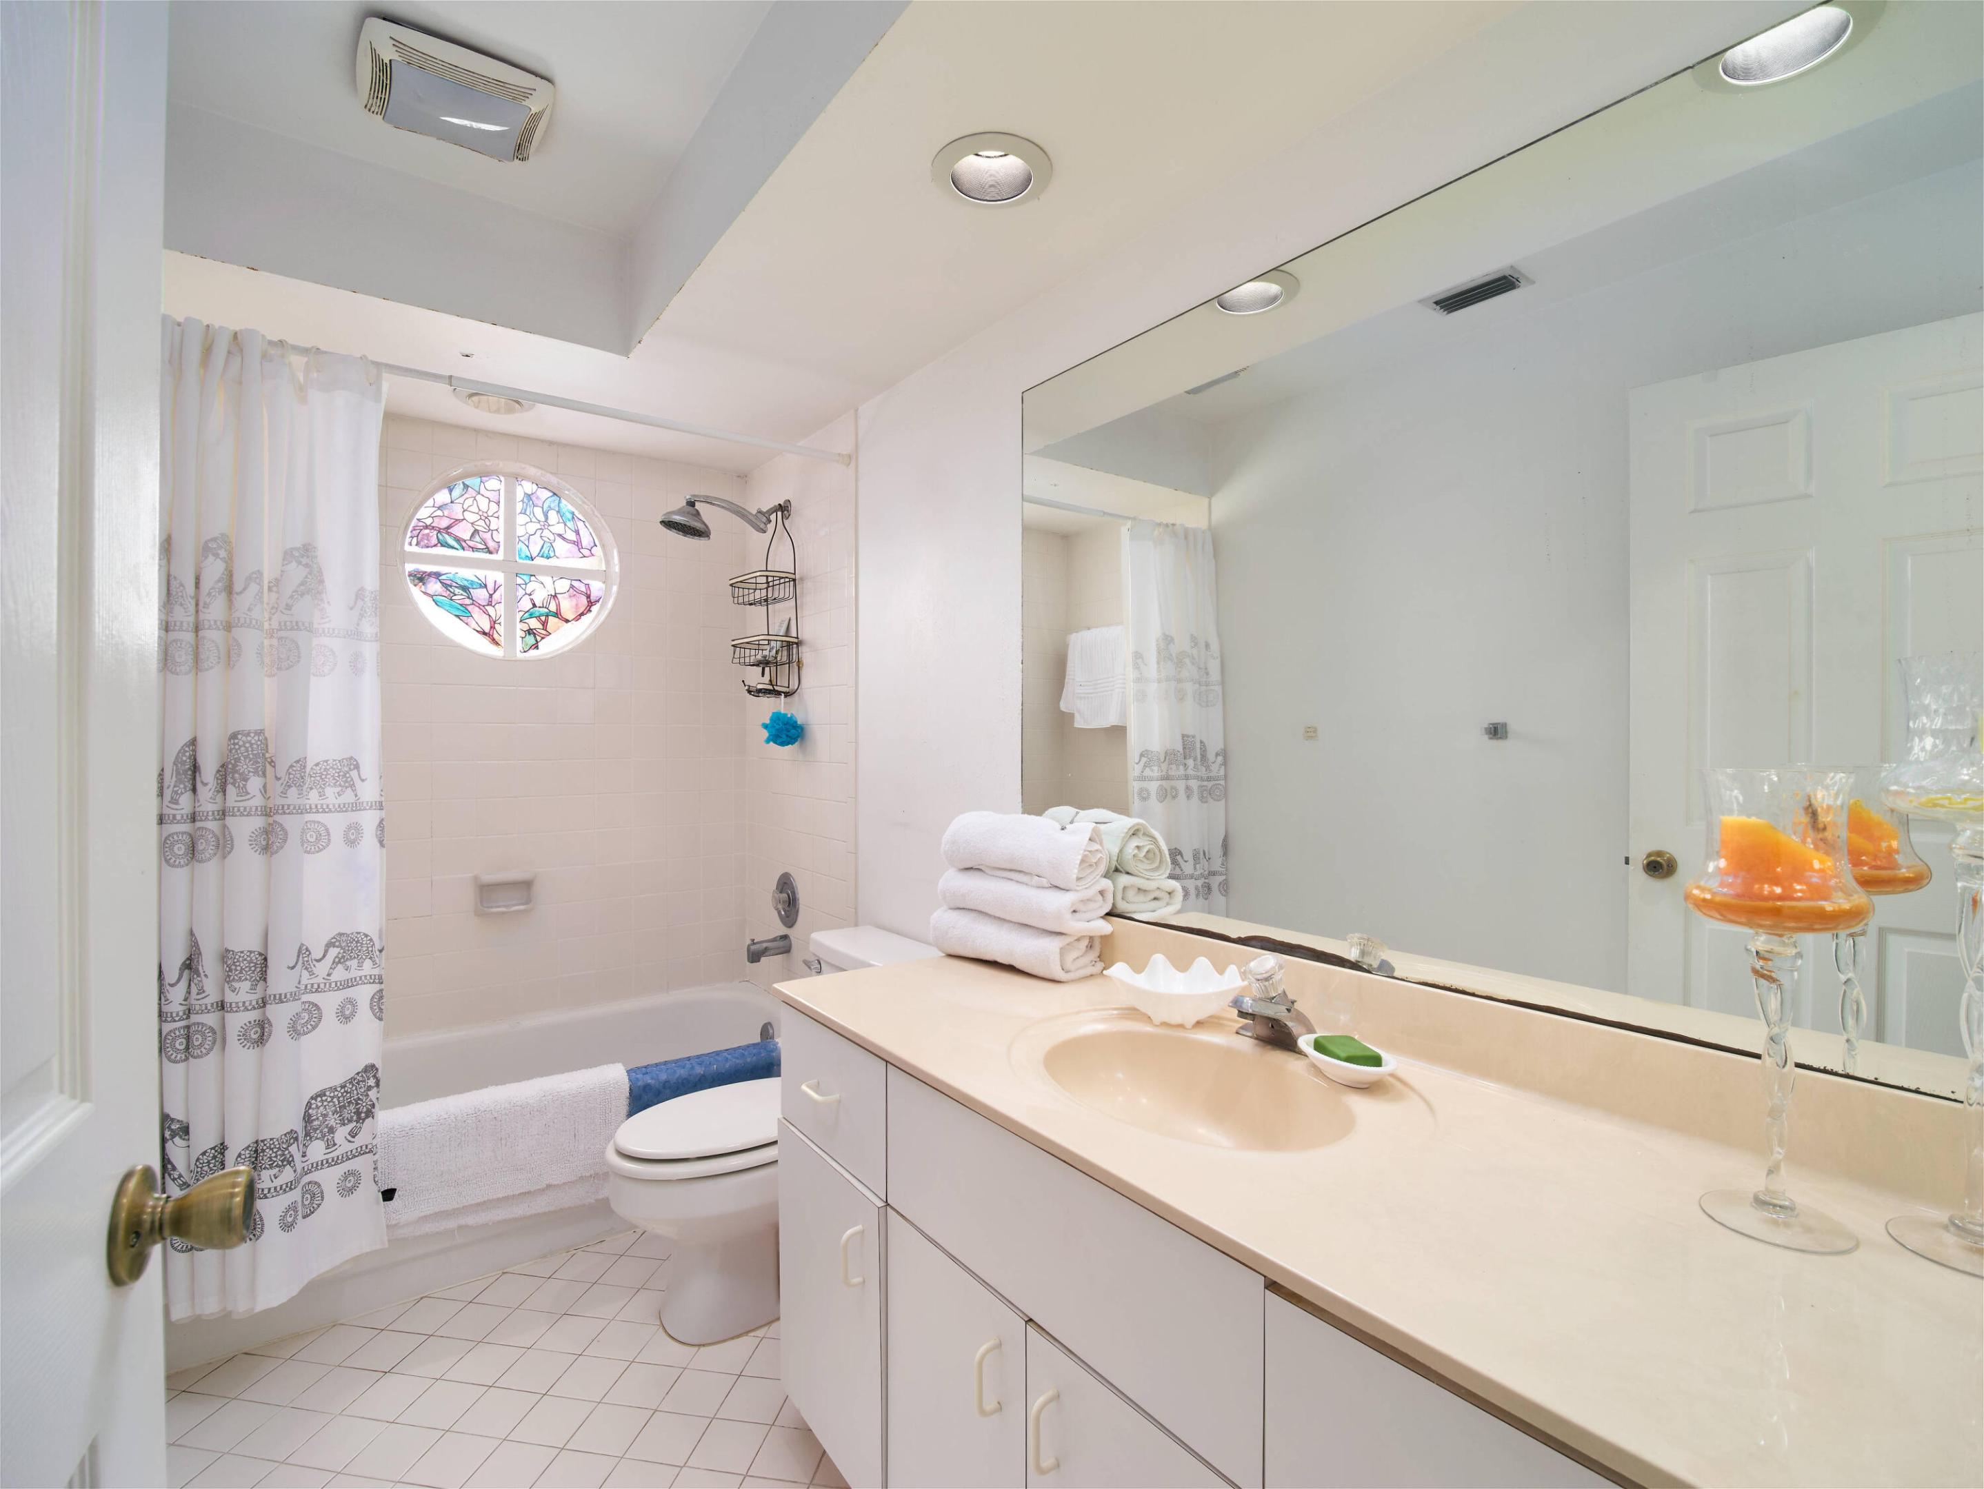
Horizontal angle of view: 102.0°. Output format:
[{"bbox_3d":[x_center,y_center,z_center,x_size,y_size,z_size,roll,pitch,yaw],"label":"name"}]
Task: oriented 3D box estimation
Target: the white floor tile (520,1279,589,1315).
[{"bbox_3d":[-0.965,1.225,1.777,0.106,0.010,0.097,0,0,9],"label":"white floor tile"}]

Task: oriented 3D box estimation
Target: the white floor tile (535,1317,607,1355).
[{"bbox_3d":[-0.870,1.225,1.661,0.106,0.010,0.097,0,0,9],"label":"white floor tile"}]

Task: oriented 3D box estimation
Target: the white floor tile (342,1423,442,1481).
[{"bbox_3d":[-1.027,1.225,1.384,0.106,0.010,0.097,0,0,9],"label":"white floor tile"}]

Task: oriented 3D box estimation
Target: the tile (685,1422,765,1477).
[{"bbox_3d":[-0.483,1.295,1.477,0.112,0.008,0.104,0,0,10],"label":"tile"}]

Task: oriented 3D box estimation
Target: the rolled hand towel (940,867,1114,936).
[{"bbox_3d":[0.068,0.317,1.655,0.300,0.085,0.160,0,0,42],"label":"rolled hand towel"}]

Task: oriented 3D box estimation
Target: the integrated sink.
[{"bbox_3d":[0.279,0.562,1.170,0.345,0.153,0.463,0,1,-41],"label":"integrated sink"}]

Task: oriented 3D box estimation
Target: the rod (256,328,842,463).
[{"bbox_3d":[-1.008,-0.824,1.933,1.430,0.028,0.028,0,0,-34],"label":"rod"}]

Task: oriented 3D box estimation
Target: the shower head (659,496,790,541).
[{"bbox_3d":[-0.816,-0.696,2.454,0.407,0.185,0.150,0,0,-38],"label":"shower head"}]

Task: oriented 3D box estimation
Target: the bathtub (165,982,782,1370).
[{"bbox_3d":[-1.379,1.078,2.247,1.575,0.424,0.713,0,0,-34],"label":"bathtub"}]

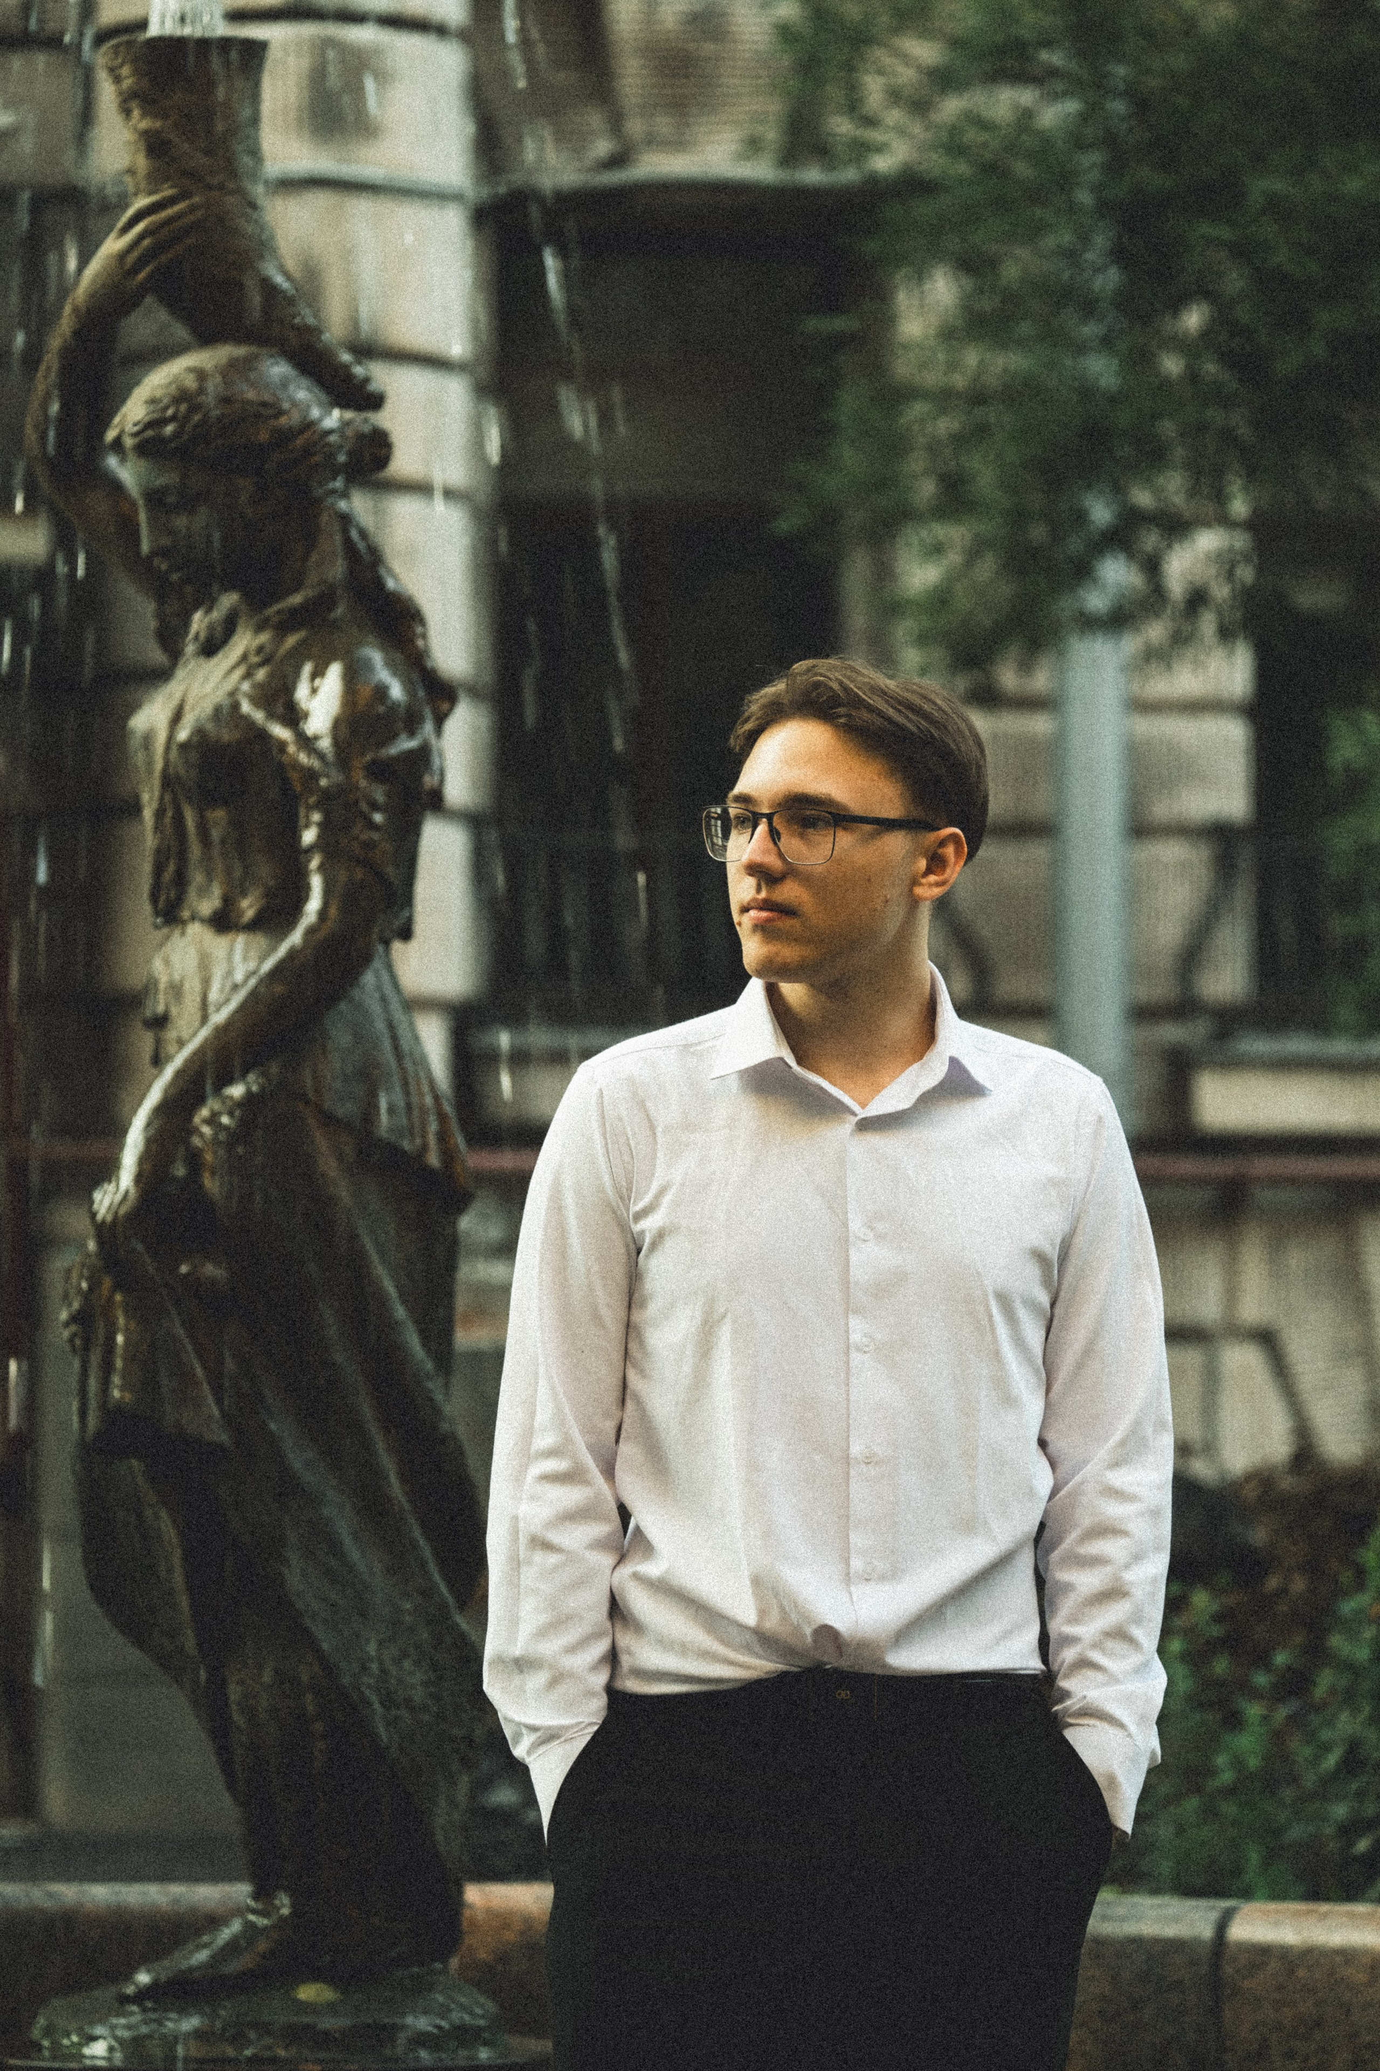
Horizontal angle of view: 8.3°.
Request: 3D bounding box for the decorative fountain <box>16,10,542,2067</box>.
[{"bbox_3d":[-0.422,0.014,9.600,0.510,2.060,0.520,0,1,-27],"label":"decorative fountain"}]

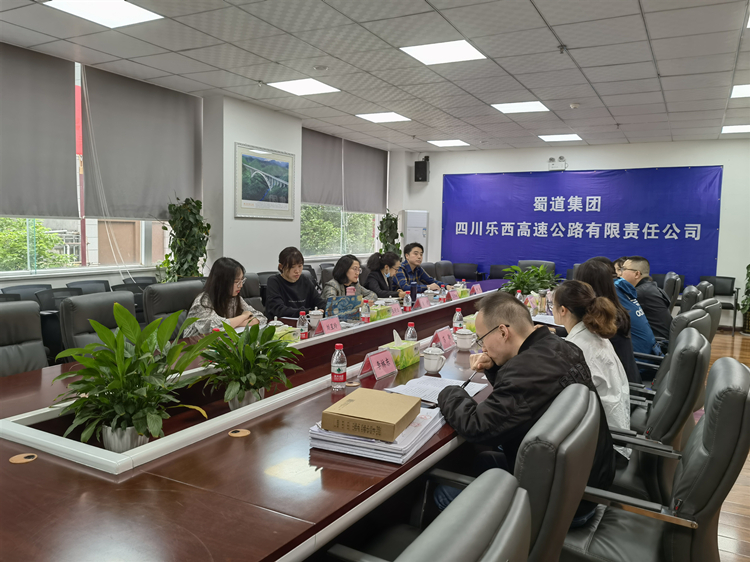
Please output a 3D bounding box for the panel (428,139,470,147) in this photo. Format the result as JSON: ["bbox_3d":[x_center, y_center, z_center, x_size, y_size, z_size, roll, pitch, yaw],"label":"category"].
[{"bbox_3d":[1.253,-2.335,9.800,0.590,0.040,0.590,5,6,28],"label":"panel"}]

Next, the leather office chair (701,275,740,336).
[{"bbox_3d":[5.021,0.362,8.595,0.580,0.850,0.560,4,6,28],"label":"leather office chair"}]

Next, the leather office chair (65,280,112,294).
[{"bbox_3d":[-2.482,0.457,5.399,0.560,0.860,0.570,4,6,28],"label":"leather office chair"}]

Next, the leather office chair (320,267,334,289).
[{"bbox_3d":[-0.264,0.383,5.892,0.660,1.000,0.620,5,6,28],"label":"leather office chair"}]

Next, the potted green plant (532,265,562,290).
[{"bbox_3d":[2.118,-0.010,7.290,0.440,0.410,0.440,4,6,28],"label":"potted green plant"}]

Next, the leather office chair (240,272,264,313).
[{"bbox_3d":[-0.992,0.463,4.857,0.660,1.000,0.620,5,6,28],"label":"leather office chair"}]

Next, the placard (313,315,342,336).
[{"bbox_3d":[-0.283,0.276,3.628,0.092,0.100,0.198,4,6,28],"label":"placard"}]

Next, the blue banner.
[{"bbox_3d":[3.210,-0.857,9.847,4.460,1.960,0.030,4,6,29],"label":"blue banner"}]

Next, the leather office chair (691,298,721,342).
[{"bbox_3d":[1.802,0.597,3.744,0.680,1.020,0.620,4,6,28],"label":"leather office chair"}]

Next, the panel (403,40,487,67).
[{"bbox_3d":[0.564,-1.865,4.742,0.590,0.040,0.590,5,6,28],"label":"panel"}]

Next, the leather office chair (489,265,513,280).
[{"bbox_3d":[2.154,0.138,10.048,0.570,0.830,0.580,4,6,28],"label":"leather office chair"}]

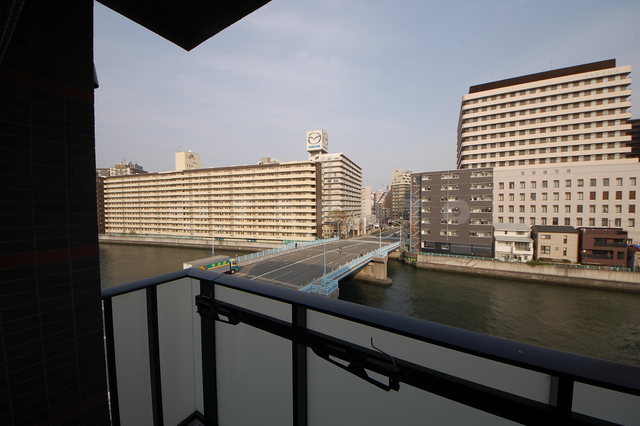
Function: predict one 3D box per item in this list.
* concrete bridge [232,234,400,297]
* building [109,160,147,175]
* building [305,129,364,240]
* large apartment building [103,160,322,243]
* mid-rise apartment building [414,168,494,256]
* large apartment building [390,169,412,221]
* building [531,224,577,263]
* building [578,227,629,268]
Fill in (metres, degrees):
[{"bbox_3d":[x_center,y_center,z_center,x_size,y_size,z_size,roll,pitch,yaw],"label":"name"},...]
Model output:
[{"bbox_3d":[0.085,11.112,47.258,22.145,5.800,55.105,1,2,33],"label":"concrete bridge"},{"bbox_3d":[-162.843,-16.442,182.646,25.575,49.600,15.000,0,2,18],"label":"building"},{"bbox_3d":[11.180,-16.376,130.375,18.897,50.100,46.000,0,2,23],"label":"building"},{"bbox_3d":[-59.236,-4.964,104.495,123.705,29.800,9.500,0,2,17],"label":"large apartment building"},{"bbox_3d":[36.913,-0.044,62.261,18.721,21.900,12.500,0,2,23],"label":"mid-rise apartment building"},{"bbox_3d":[74.707,-16.522,196.522,16.847,45.600,20.000,0,2,18],"label":"large apartment building"},{"bbox_3d":[55.774,7.026,52.122,6.876,8.100,6.500,0,2,23],"label":"building"},{"bbox_3d":[62.761,7.249,49.651,6.804,8.300,7.500,0,2,23],"label":"building"}]

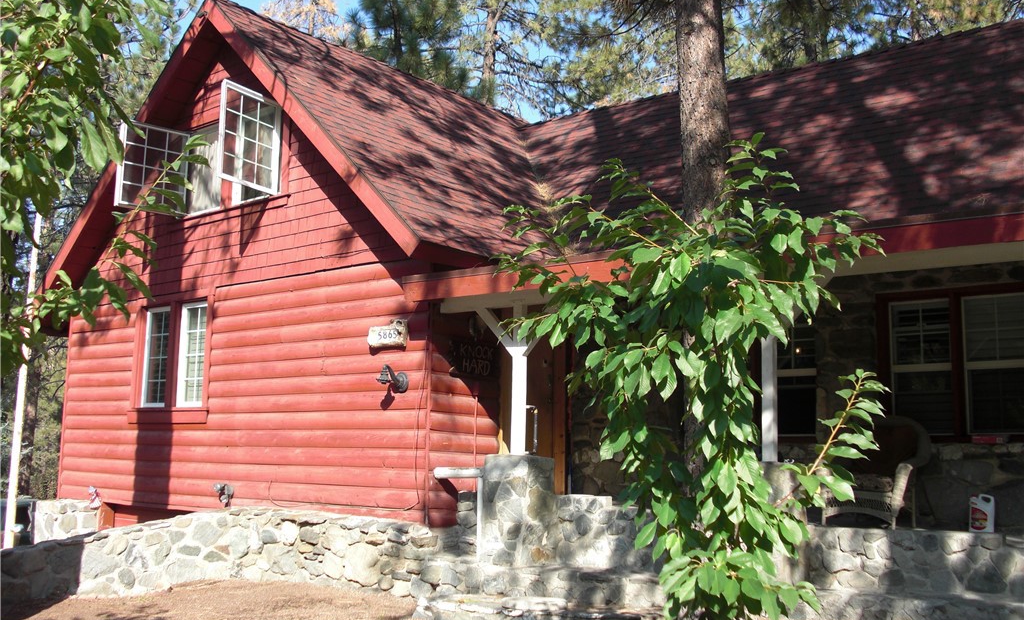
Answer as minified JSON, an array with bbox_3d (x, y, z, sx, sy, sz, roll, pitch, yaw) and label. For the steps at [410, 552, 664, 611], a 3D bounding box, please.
[{"bbox_3d":[0.281,2.589,9.874,2.700,0.370,0.900,-5,-10,36],"label":"steps"}]

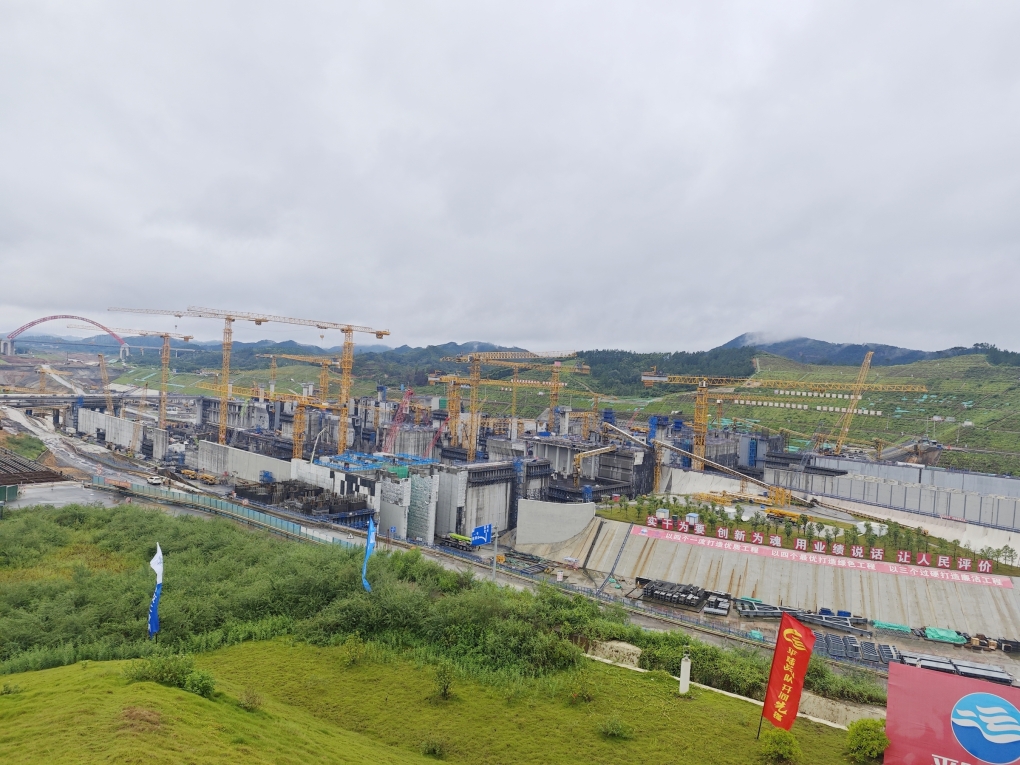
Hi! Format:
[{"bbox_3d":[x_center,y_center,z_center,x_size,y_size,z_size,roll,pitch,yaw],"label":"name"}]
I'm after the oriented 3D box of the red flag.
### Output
[{"bbox_3d":[7.575,7.916,18.500,0.800,2.950,0.150,12,0,16],"label":"red flag"}]

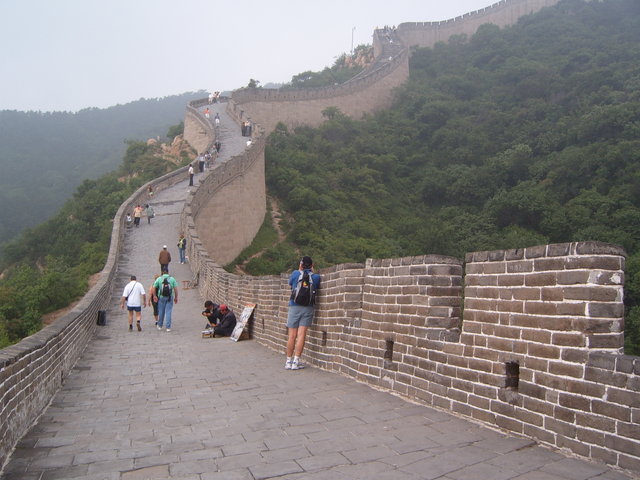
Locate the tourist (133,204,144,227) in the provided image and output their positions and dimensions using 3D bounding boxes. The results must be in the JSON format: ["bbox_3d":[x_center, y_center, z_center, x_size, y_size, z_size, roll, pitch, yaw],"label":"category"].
[{"bbox_3d":[-13.758,-1.809,52.000,0.650,1.657,0.450,0,0,-9],"label":"tourist"}]

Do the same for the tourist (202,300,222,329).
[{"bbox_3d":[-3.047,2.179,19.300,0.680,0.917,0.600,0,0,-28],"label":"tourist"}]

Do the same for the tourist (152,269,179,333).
[{"bbox_3d":[-4.615,1.861,20.500,0.720,1.804,0.500,0,0,-10],"label":"tourist"}]

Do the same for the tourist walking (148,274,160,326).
[{"bbox_3d":[-5.226,1.917,21.800,0.520,1.635,0.420,0,0,-12],"label":"tourist walking"}]

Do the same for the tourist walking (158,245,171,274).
[{"bbox_3d":[-7.807,1.110,34.600,0.600,1.674,0.400,0,0,-12],"label":"tourist walking"}]

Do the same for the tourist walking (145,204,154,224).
[{"bbox_3d":[-13.434,-2.032,54.300,0.600,1.572,0.420,0,0,-9],"label":"tourist walking"}]

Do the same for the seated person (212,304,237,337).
[{"bbox_3d":[-2.576,2.184,18.500,0.720,0.879,0.580,0,0,-22],"label":"seated person"}]

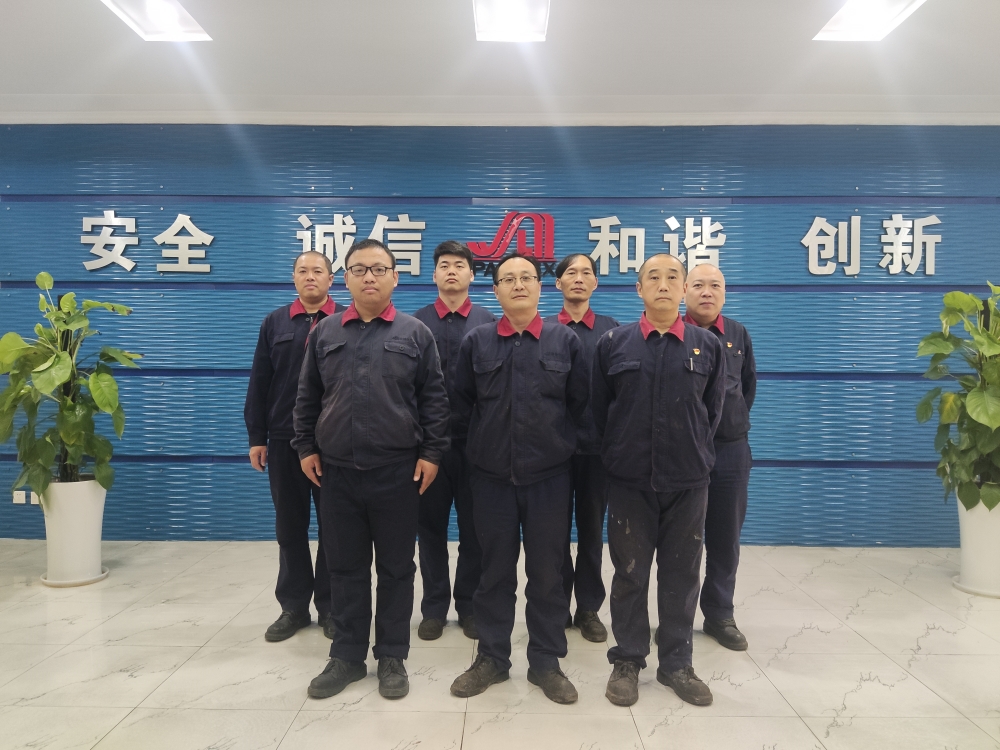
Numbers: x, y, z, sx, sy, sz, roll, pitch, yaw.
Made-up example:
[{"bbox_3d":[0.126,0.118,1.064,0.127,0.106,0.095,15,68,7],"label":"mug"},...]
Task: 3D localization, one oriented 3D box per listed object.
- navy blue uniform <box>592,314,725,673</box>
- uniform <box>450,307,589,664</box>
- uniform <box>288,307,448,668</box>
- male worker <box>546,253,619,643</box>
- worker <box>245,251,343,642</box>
[{"bbox_3d":[0.621,0.462,2.830,0.510,1.400,0.360,0,1,3],"label":"navy blue uniform"},{"bbox_3d":[0.080,0.460,2.897,0.546,1.409,0.350,0,1,1],"label":"uniform"},{"bbox_3d":[-0.509,0.426,2.850,0.610,1.425,0.340,0,1,-2],"label":"uniform"},{"bbox_3d":[0.369,0.314,3.450,0.514,1.788,0.380,0,1,4],"label":"male worker"},{"bbox_3d":[-0.901,0.313,3.380,0.590,1.780,0.360,0,1,-2],"label":"worker"}]

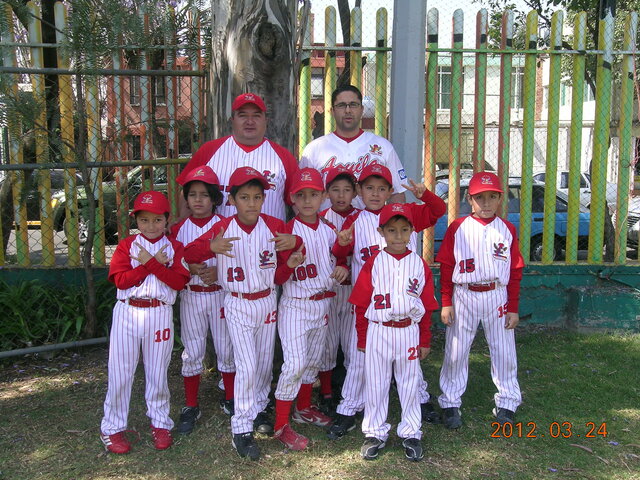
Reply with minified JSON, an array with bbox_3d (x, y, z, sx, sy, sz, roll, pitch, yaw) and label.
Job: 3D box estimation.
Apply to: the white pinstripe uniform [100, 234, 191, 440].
[{"bbox_3d":[-0.814,0.449,3.366,0.400,0.957,0.270,-2,7,-14],"label":"white pinstripe uniform"}]

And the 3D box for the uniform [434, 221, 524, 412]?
[{"bbox_3d":[0.807,0.384,3.630,0.410,1.008,0.260,0,7,5],"label":"uniform"}]

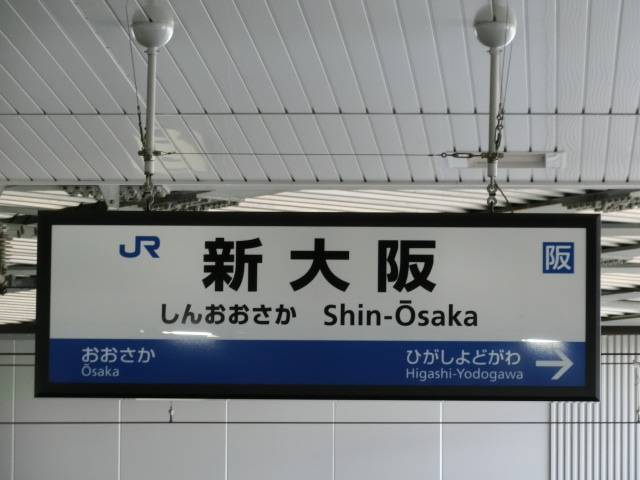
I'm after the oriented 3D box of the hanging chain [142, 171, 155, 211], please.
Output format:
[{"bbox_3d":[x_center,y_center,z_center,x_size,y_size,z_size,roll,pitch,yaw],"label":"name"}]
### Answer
[{"bbox_3d":[-0.552,-0.159,13.100,0.039,0.130,0.040,0,-7,3],"label":"hanging chain"}]

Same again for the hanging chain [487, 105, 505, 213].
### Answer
[{"bbox_3d":[0.565,-0.262,13.100,0.058,0.349,0.055,0,-7,3],"label":"hanging chain"}]

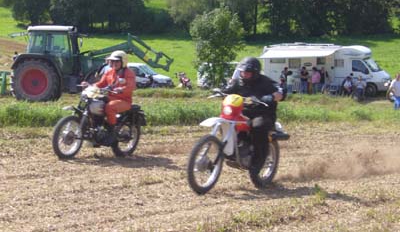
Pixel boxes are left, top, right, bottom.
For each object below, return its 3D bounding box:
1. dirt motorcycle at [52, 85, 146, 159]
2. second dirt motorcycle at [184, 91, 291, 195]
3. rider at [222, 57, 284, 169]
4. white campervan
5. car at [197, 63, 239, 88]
[{"bbox_3d":[-1.620,0.090,16.050,0.820,1.170,2.100,6,3,38],"label":"dirt motorcycle"},{"bbox_3d":[0.470,0.300,12.170,0.850,1.210,2.130,5,3,32],"label":"second dirt motorcycle"},{"bbox_3d":[0.640,-0.020,12.250,0.780,1.380,0.780,5,5,32],"label":"rider"},{"bbox_3d":[7.300,-2.650,57.000,6.900,3.000,2.300,2,3,25],"label":"white campervan"},{"bbox_3d":[1.900,-2.420,60.000,4.150,1.550,1.750,1,3,12],"label":"car"}]

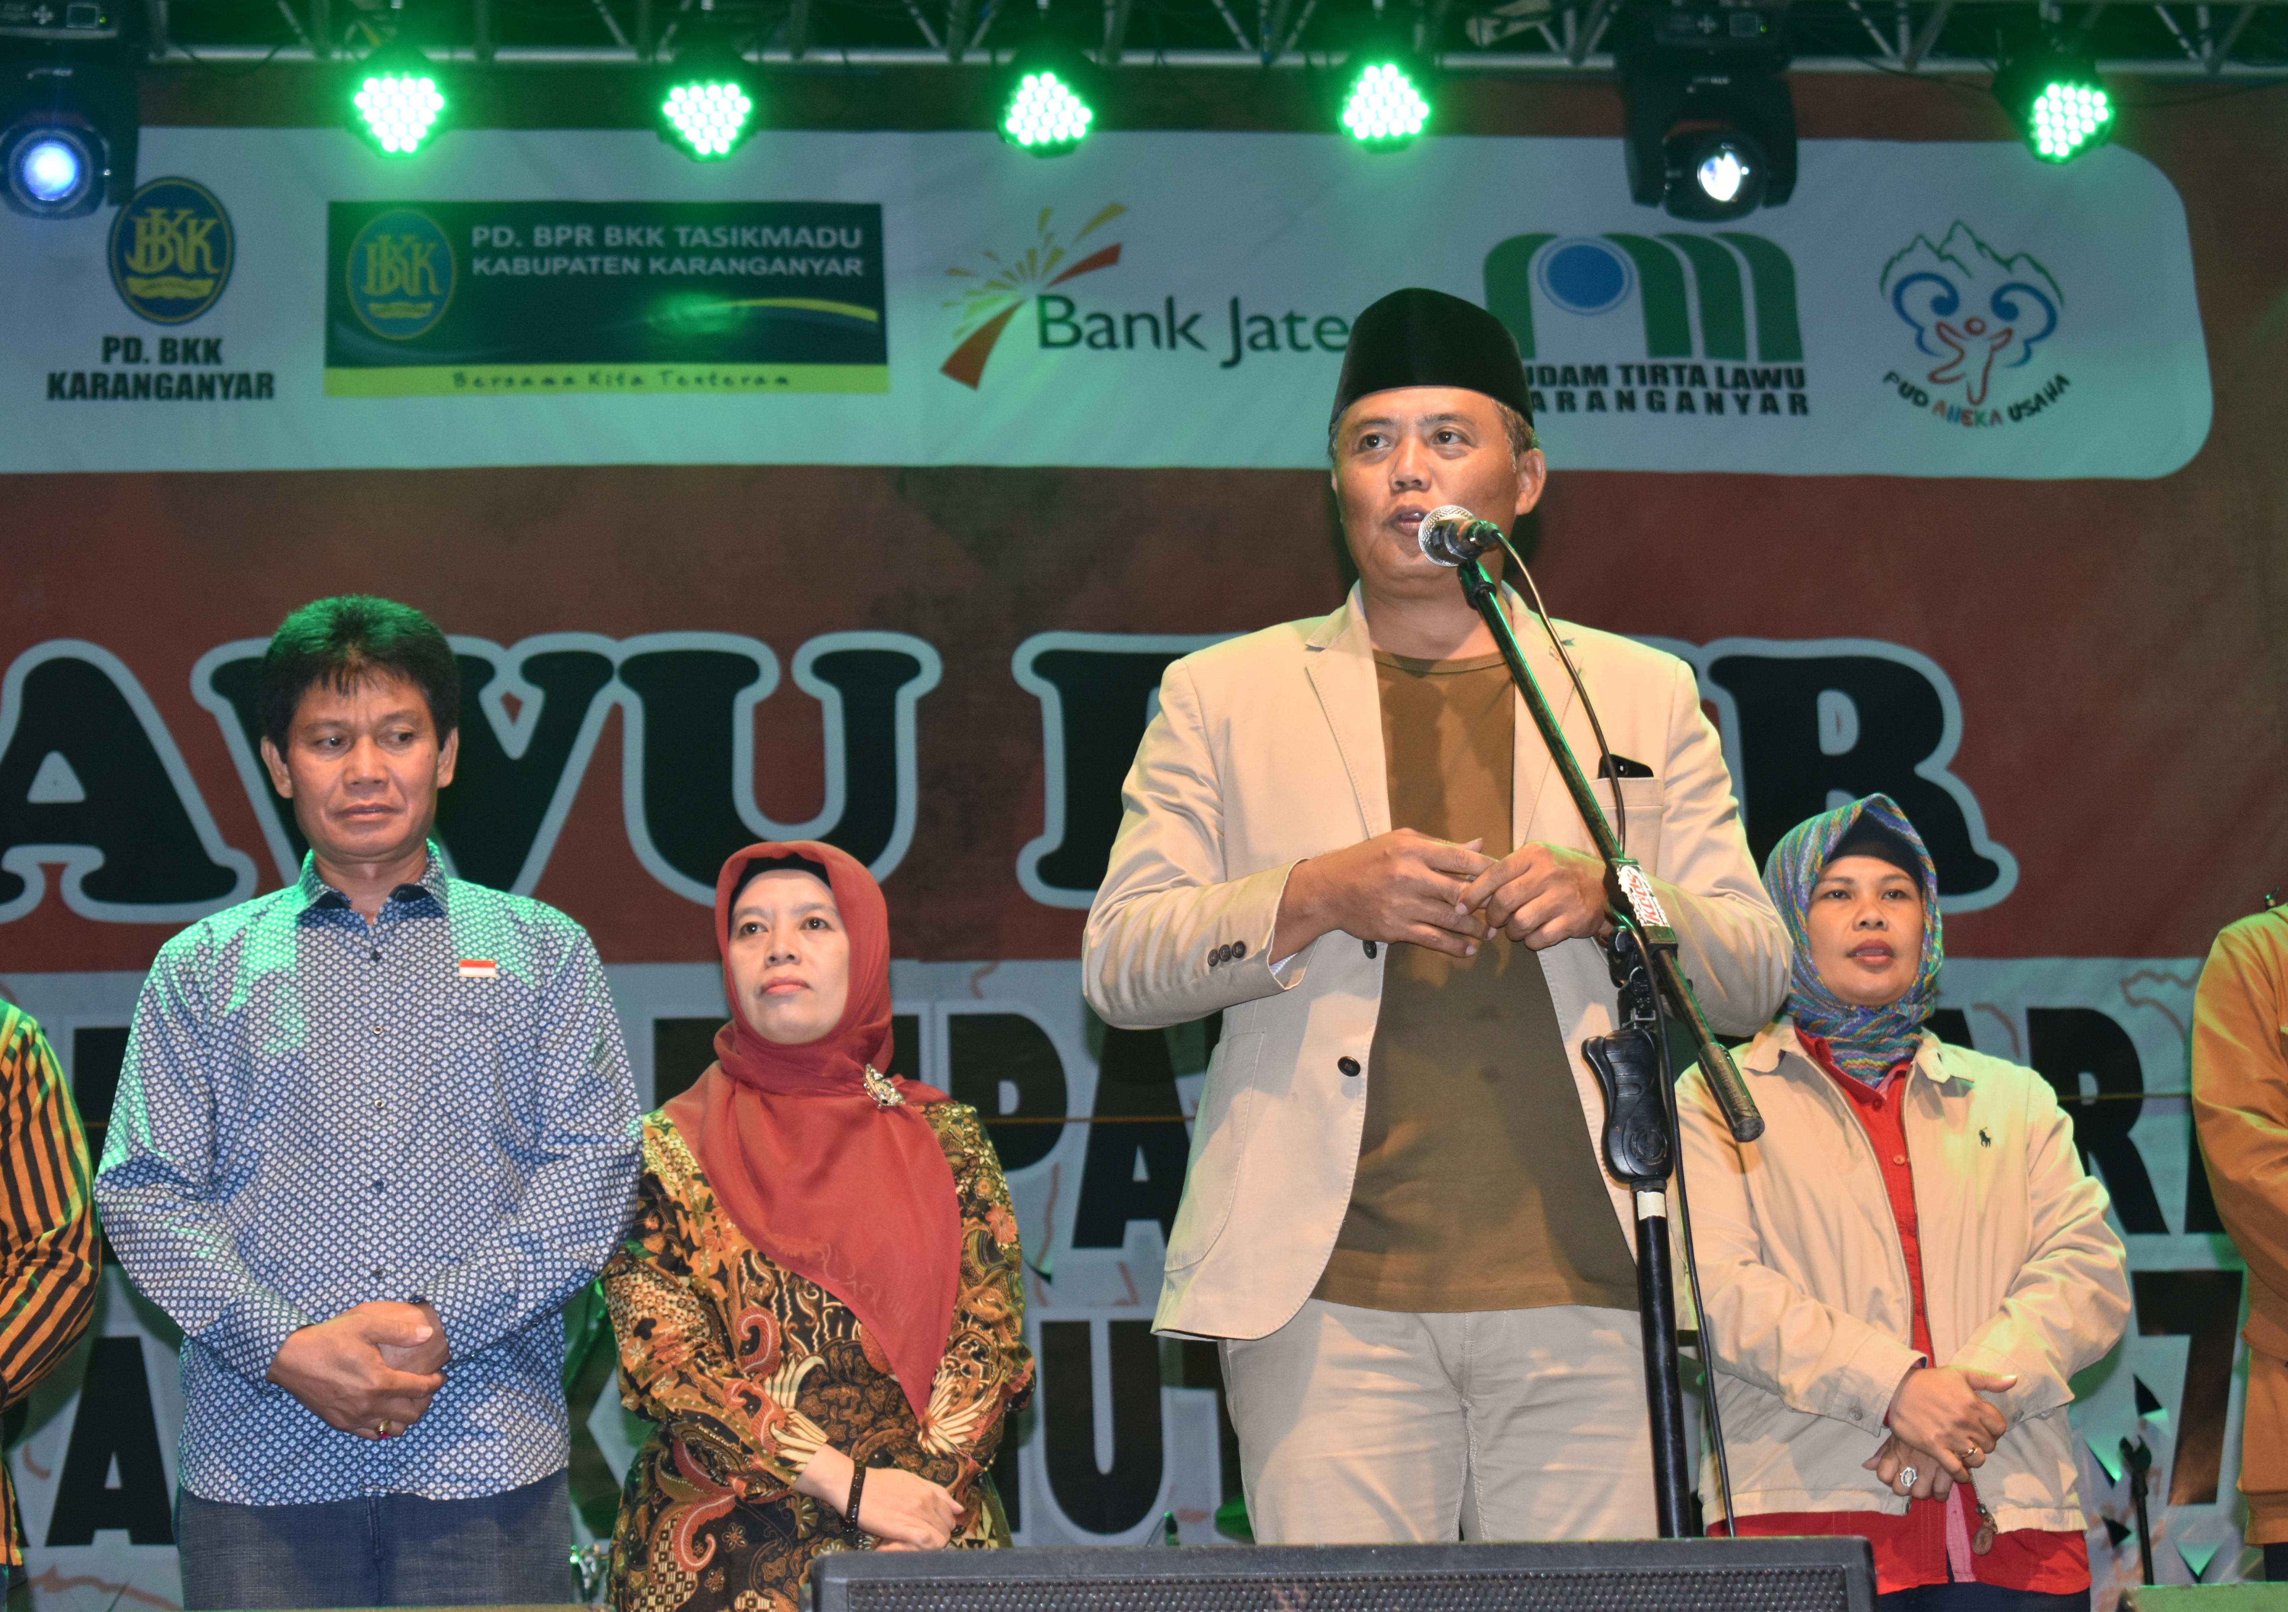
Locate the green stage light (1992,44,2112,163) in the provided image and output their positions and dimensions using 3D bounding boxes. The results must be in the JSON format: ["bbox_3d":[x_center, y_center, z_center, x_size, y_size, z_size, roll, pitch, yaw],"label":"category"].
[{"bbox_3d":[1.759,-1.362,10.673,0.185,0.190,0.170,2,19,-12],"label":"green stage light"}]

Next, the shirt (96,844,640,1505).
[{"bbox_3d":[-0.702,0.333,4.970,0.490,0.650,0.330,0,-20,-8],"label":"shirt"}]

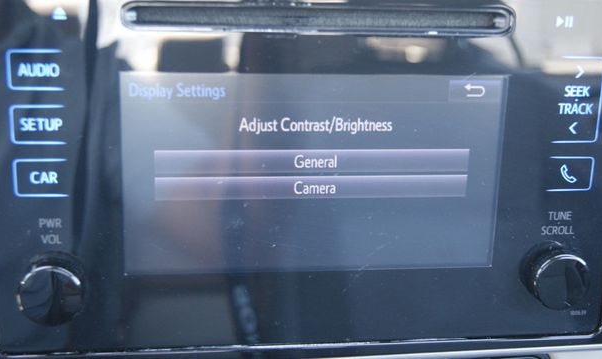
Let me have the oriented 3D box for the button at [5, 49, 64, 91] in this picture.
[{"bbox_3d":[-0.087,-0.036,0.291,0.019,0.013,0.003,0,15,-8],"label":"button"}]

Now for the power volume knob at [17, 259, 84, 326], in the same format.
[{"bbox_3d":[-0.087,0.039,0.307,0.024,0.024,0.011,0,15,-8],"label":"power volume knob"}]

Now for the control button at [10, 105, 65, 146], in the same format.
[{"bbox_3d":[-0.088,-0.018,0.296,0.019,0.013,0.003,0,15,-8],"label":"control button"}]

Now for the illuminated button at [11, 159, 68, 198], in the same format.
[{"bbox_3d":[-0.088,0.000,0.301,0.019,0.013,0.003,0,15,-8],"label":"illuminated button"}]

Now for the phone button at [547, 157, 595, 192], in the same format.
[{"bbox_3d":[0.100,-0.002,0.327,0.019,0.013,0.003,0,15,-8],"label":"phone button"}]

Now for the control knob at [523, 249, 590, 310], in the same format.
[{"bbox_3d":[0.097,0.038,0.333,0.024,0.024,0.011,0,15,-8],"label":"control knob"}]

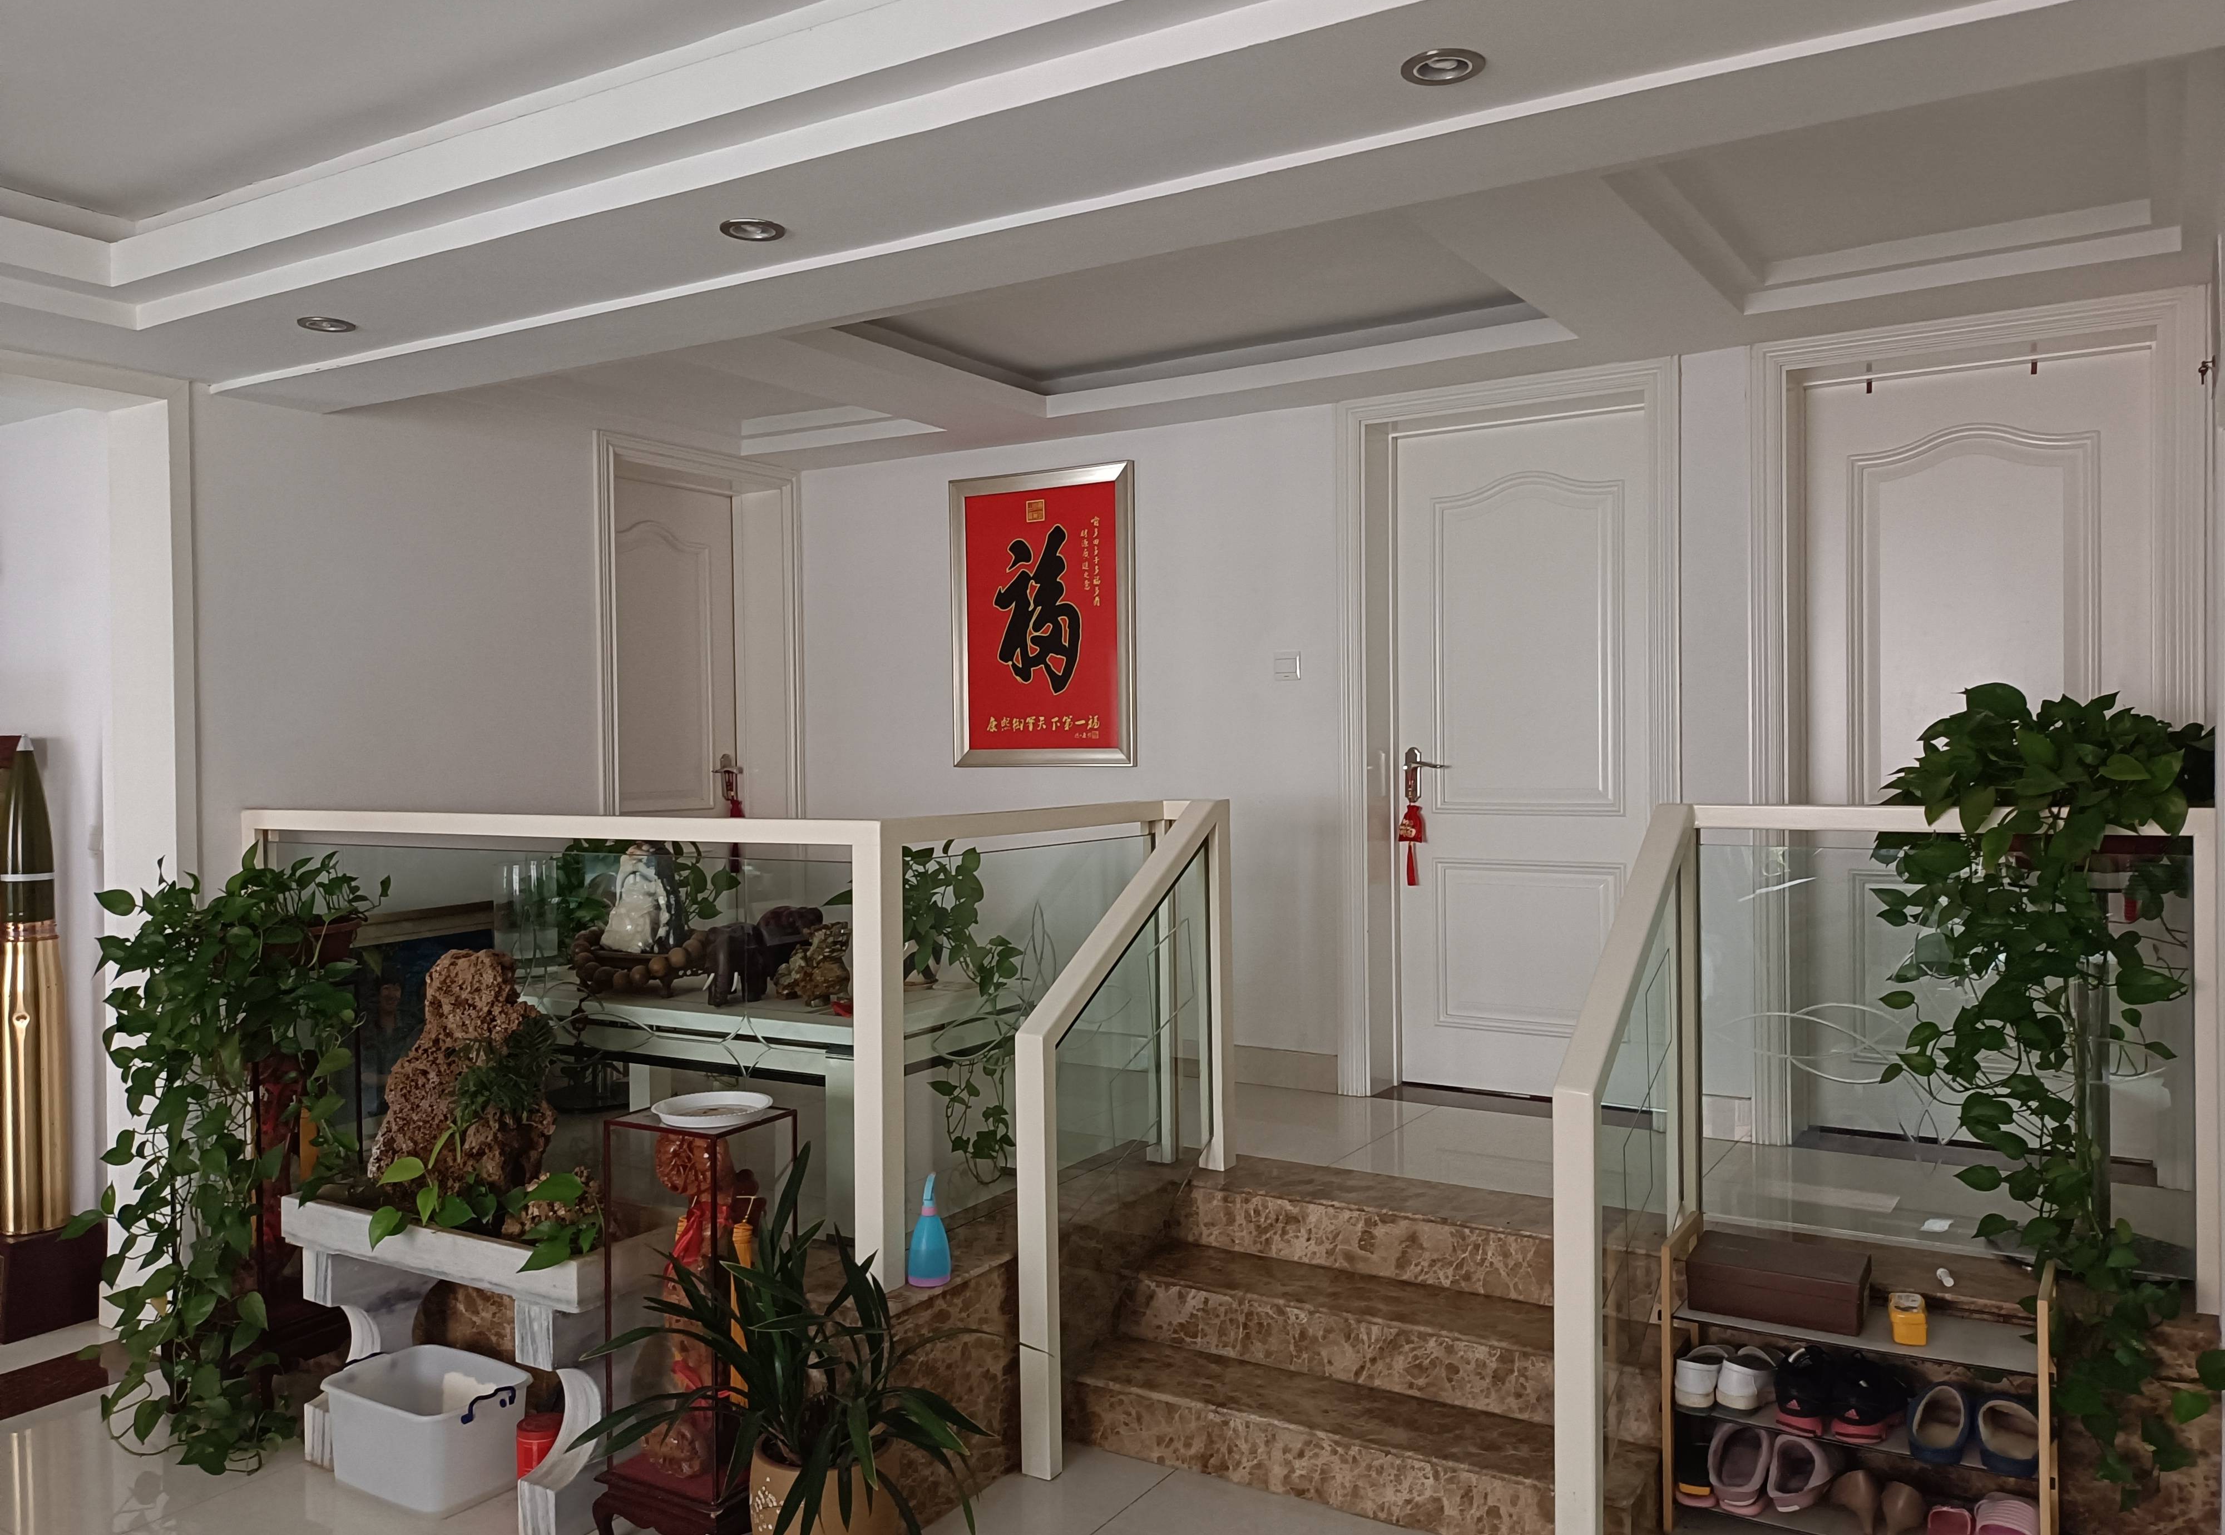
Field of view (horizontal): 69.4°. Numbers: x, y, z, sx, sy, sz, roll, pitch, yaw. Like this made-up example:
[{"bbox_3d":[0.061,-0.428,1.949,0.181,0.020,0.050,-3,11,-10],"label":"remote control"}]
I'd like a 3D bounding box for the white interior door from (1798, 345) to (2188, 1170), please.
[{"bbox_3d":[2.176,-0.027,4.057,0.770,1.956,0.048,0,1,32],"label":"white interior door"}]

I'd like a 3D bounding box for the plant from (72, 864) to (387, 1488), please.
[{"bbox_3d":[-1.984,0.813,3.636,0.590,1.240,0.510,0,1,32],"label":"plant"}]

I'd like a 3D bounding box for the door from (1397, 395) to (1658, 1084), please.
[{"bbox_3d":[1.209,-0.024,4.663,0.793,1.953,0.048,0,1,32],"label":"door"}]

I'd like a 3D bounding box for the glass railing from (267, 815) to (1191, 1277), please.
[{"bbox_3d":[-1.008,0.540,4.037,2.100,0.889,1.175,0,1,32],"label":"glass railing"}]

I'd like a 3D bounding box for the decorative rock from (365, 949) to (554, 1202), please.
[{"bbox_3d":[-1.345,0.654,3.330,0.420,0.560,0.245,0,1,32],"label":"decorative rock"}]

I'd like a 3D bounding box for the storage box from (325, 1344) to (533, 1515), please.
[{"bbox_3d":[-1.393,1.347,3.271,0.365,0.206,0.267,0,1,32],"label":"storage box"}]

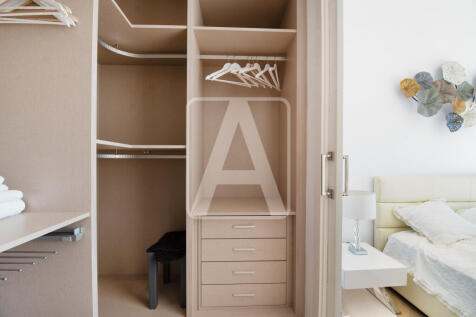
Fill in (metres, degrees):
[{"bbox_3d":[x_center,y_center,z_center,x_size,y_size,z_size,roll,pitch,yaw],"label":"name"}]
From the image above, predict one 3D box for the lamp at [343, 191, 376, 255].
[{"bbox_3d":[1.054,0.564,1.740,0.270,0.520,0.270,0,0,-5],"label":"lamp"}]

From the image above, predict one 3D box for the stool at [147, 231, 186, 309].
[{"bbox_3d":[-0.518,0.891,1.645,0.300,0.457,0.370,0,0,-2],"label":"stool"}]

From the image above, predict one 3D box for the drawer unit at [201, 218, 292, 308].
[{"bbox_3d":[0.044,0.850,1.845,0.745,0.750,0.450,0,0,-2],"label":"drawer unit"}]

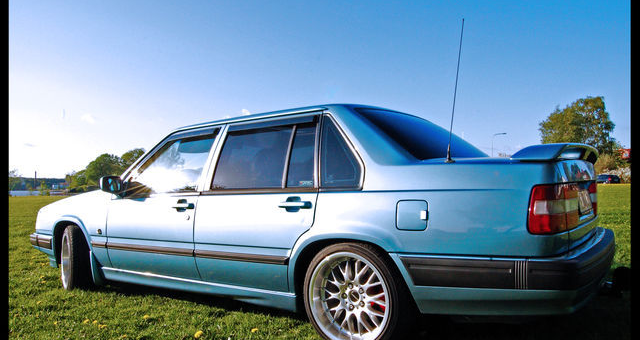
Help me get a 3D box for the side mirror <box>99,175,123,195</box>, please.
[{"bbox_3d":[-1.558,0.117,3.554,0.120,0.135,0.190,-3,-2,34],"label":"side mirror"}]

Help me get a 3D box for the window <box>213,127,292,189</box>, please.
[{"bbox_3d":[-0.422,-0.069,3.065,0.610,0.430,0.050,-3,-24,34],"label":"window"}]

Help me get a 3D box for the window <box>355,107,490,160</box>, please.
[{"bbox_3d":[0.720,-0.211,3.142,0.708,0.094,1.230,38,20,29],"label":"window"}]

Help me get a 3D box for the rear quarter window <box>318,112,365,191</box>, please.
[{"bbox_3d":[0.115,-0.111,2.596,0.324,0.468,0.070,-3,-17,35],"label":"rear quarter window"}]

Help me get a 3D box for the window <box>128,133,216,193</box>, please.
[{"bbox_3d":[-1.074,-0.032,3.509,0.780,0.450,0.050,-3,-24,34],"label":"window"}]

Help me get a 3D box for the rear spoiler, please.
[{"bbox_3d":[1.368,-0.083,2.695,0.290,0.105,1.300,-3,-2,34],"label":"rear spoiler"}]

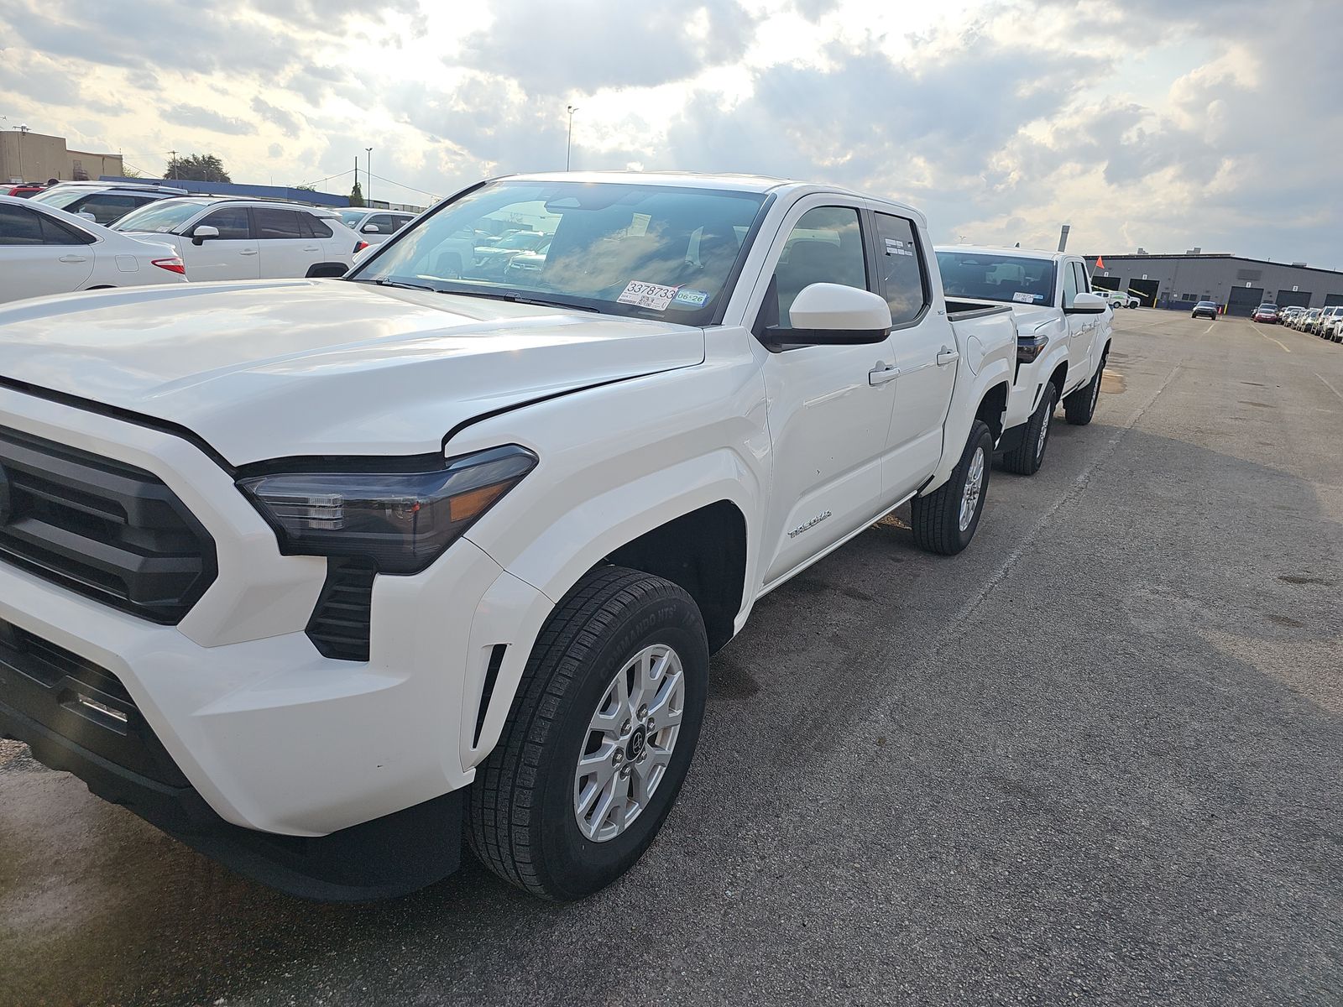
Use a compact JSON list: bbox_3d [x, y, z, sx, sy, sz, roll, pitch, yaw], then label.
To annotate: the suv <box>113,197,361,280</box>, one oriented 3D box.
[{"bbox_3d":[-6.666,-3.590,12.830,1.920,1.690,4.600,14,18,28],"label":"suv"}]

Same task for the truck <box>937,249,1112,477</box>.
[{"bbox_3d":[3.183,-1.671,8.970,2.060,1.880,5.400,14,18,29],"label":"truck"}]

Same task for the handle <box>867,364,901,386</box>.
[{"bbox_3d":[0.722,-0.435,3.010,0.055,0.050,0.245,14,18,29],"label":"handle"}]

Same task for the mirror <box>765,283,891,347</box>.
[{"bbox_3d":[0.455,-0.536,2.535,0.270,0.180,0.180,14,18,29],"label":"mirror"}]

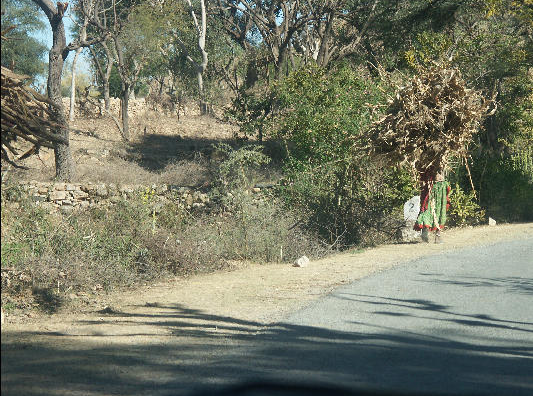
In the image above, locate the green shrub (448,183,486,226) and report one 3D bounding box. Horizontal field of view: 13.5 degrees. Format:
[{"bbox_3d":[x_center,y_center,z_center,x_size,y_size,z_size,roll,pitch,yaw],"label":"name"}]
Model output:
[{"bbox_3d":[3.558,0.116,40.000,0.720,0.783,0.700,0,1,0],"label":"green shrub"}]

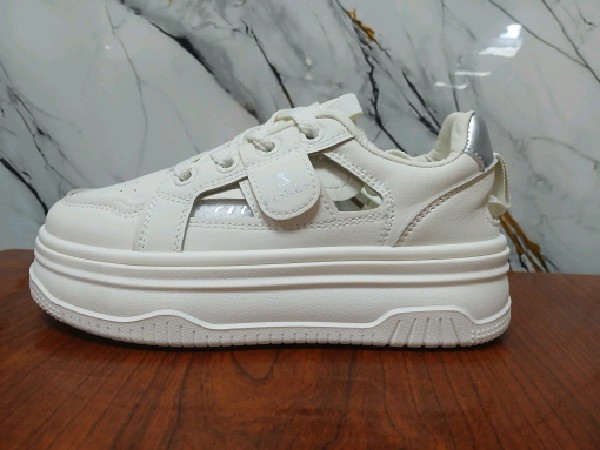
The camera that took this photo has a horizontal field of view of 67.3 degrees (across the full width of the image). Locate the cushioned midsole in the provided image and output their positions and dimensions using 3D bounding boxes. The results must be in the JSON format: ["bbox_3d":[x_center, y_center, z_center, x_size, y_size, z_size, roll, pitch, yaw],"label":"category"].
[{"bbox_3d":[-0.021,0.025,0.259,0.272,0.041,0.098,1,5,3],"label":"cushioned midsole"}]

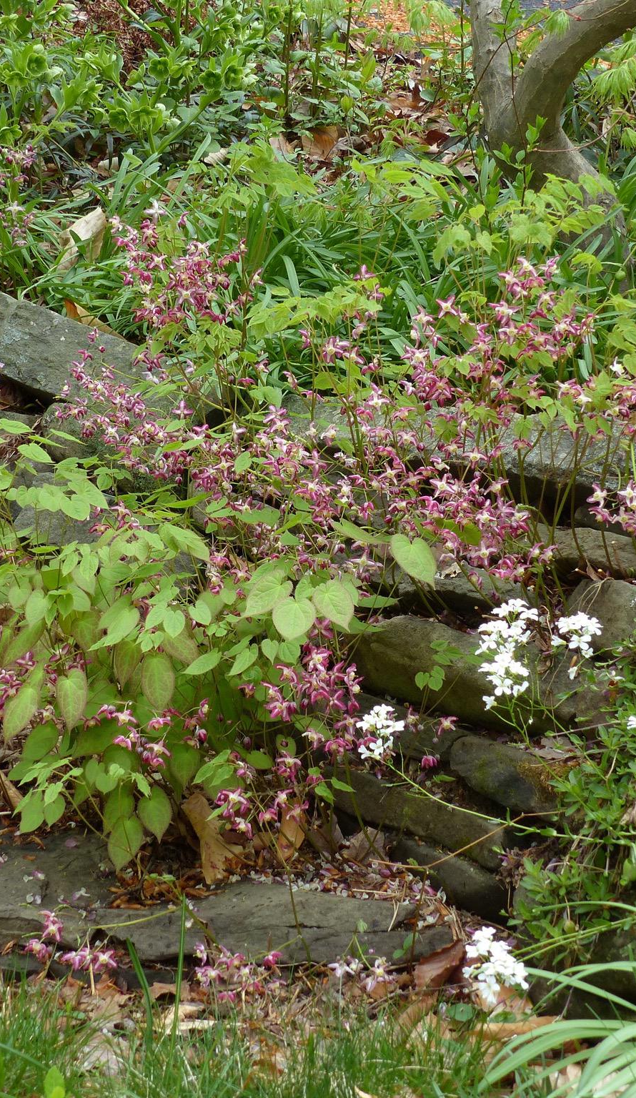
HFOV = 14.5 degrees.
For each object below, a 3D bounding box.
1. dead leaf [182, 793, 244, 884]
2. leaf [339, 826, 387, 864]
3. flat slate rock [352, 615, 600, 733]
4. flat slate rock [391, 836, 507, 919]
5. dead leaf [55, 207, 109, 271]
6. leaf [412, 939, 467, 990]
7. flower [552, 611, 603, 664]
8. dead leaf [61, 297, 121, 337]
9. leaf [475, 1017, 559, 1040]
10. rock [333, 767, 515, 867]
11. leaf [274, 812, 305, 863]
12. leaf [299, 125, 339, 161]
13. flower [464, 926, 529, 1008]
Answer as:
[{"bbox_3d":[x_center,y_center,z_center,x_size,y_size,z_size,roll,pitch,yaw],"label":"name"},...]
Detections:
[{"bbox_3d":[-0.118,0.324,2.790,0.065,0.100,0.030,0,-10,0],"label":"dead leaf"},{"bbox_3d":[0.051,0.333,2.810,0.055,0.050,0.020,3,-20,9],"label":"leaf"},{"bbox_3d":[0.172,0.124,2.585,0.268,0.074,0.134,17,28,37],"label":"flat slate rock"},{"bbox_3d":[0.139,0.330,2.534,0.129,0.051,0.098,17,28,37],"label":"flat slate rock"},{"bbox_3d":[-0.348,-0.458,3.680,0.070,0.095,0.030,7,-14,19],"label":"dead leaf"},{"bbox_3d":[0.117,0.401,2.410,0.051,0.043,0.036,-8,23,-18],"label":"leaf"},{"bbox_3d":[0.296,0.101,2.850,0.057,0.045,0.050,0,40,0],"label":"flower"},{"bbox_3d":[-0.320,-0.325,3.520,0.080,0.025,0.040,11,48,28],"label":"dead leaf"},{"bbox_3d":[0.209,0.500,2.600,0.088,0.018,0.040,0,30,0],"label":"leaf"},{"bbox_3d":[0.134,0.296,2.880,0.245,0.055,0.100,16,25,37],"label":"rock"},{"bbox_3d":[-0.029,0.290,2.513,0.033,0.051,0.031,0,22,0],"label":"leaf"},{"bbox_3d":[0.003,-0.682,4.200,0.070,0.025,0.060,0,60,0],"label":"leaf"},{"bbox_3d":[0.185,0.436,2.600,0.062,0.070,0.050,5,36,14],"label":"flower"}]

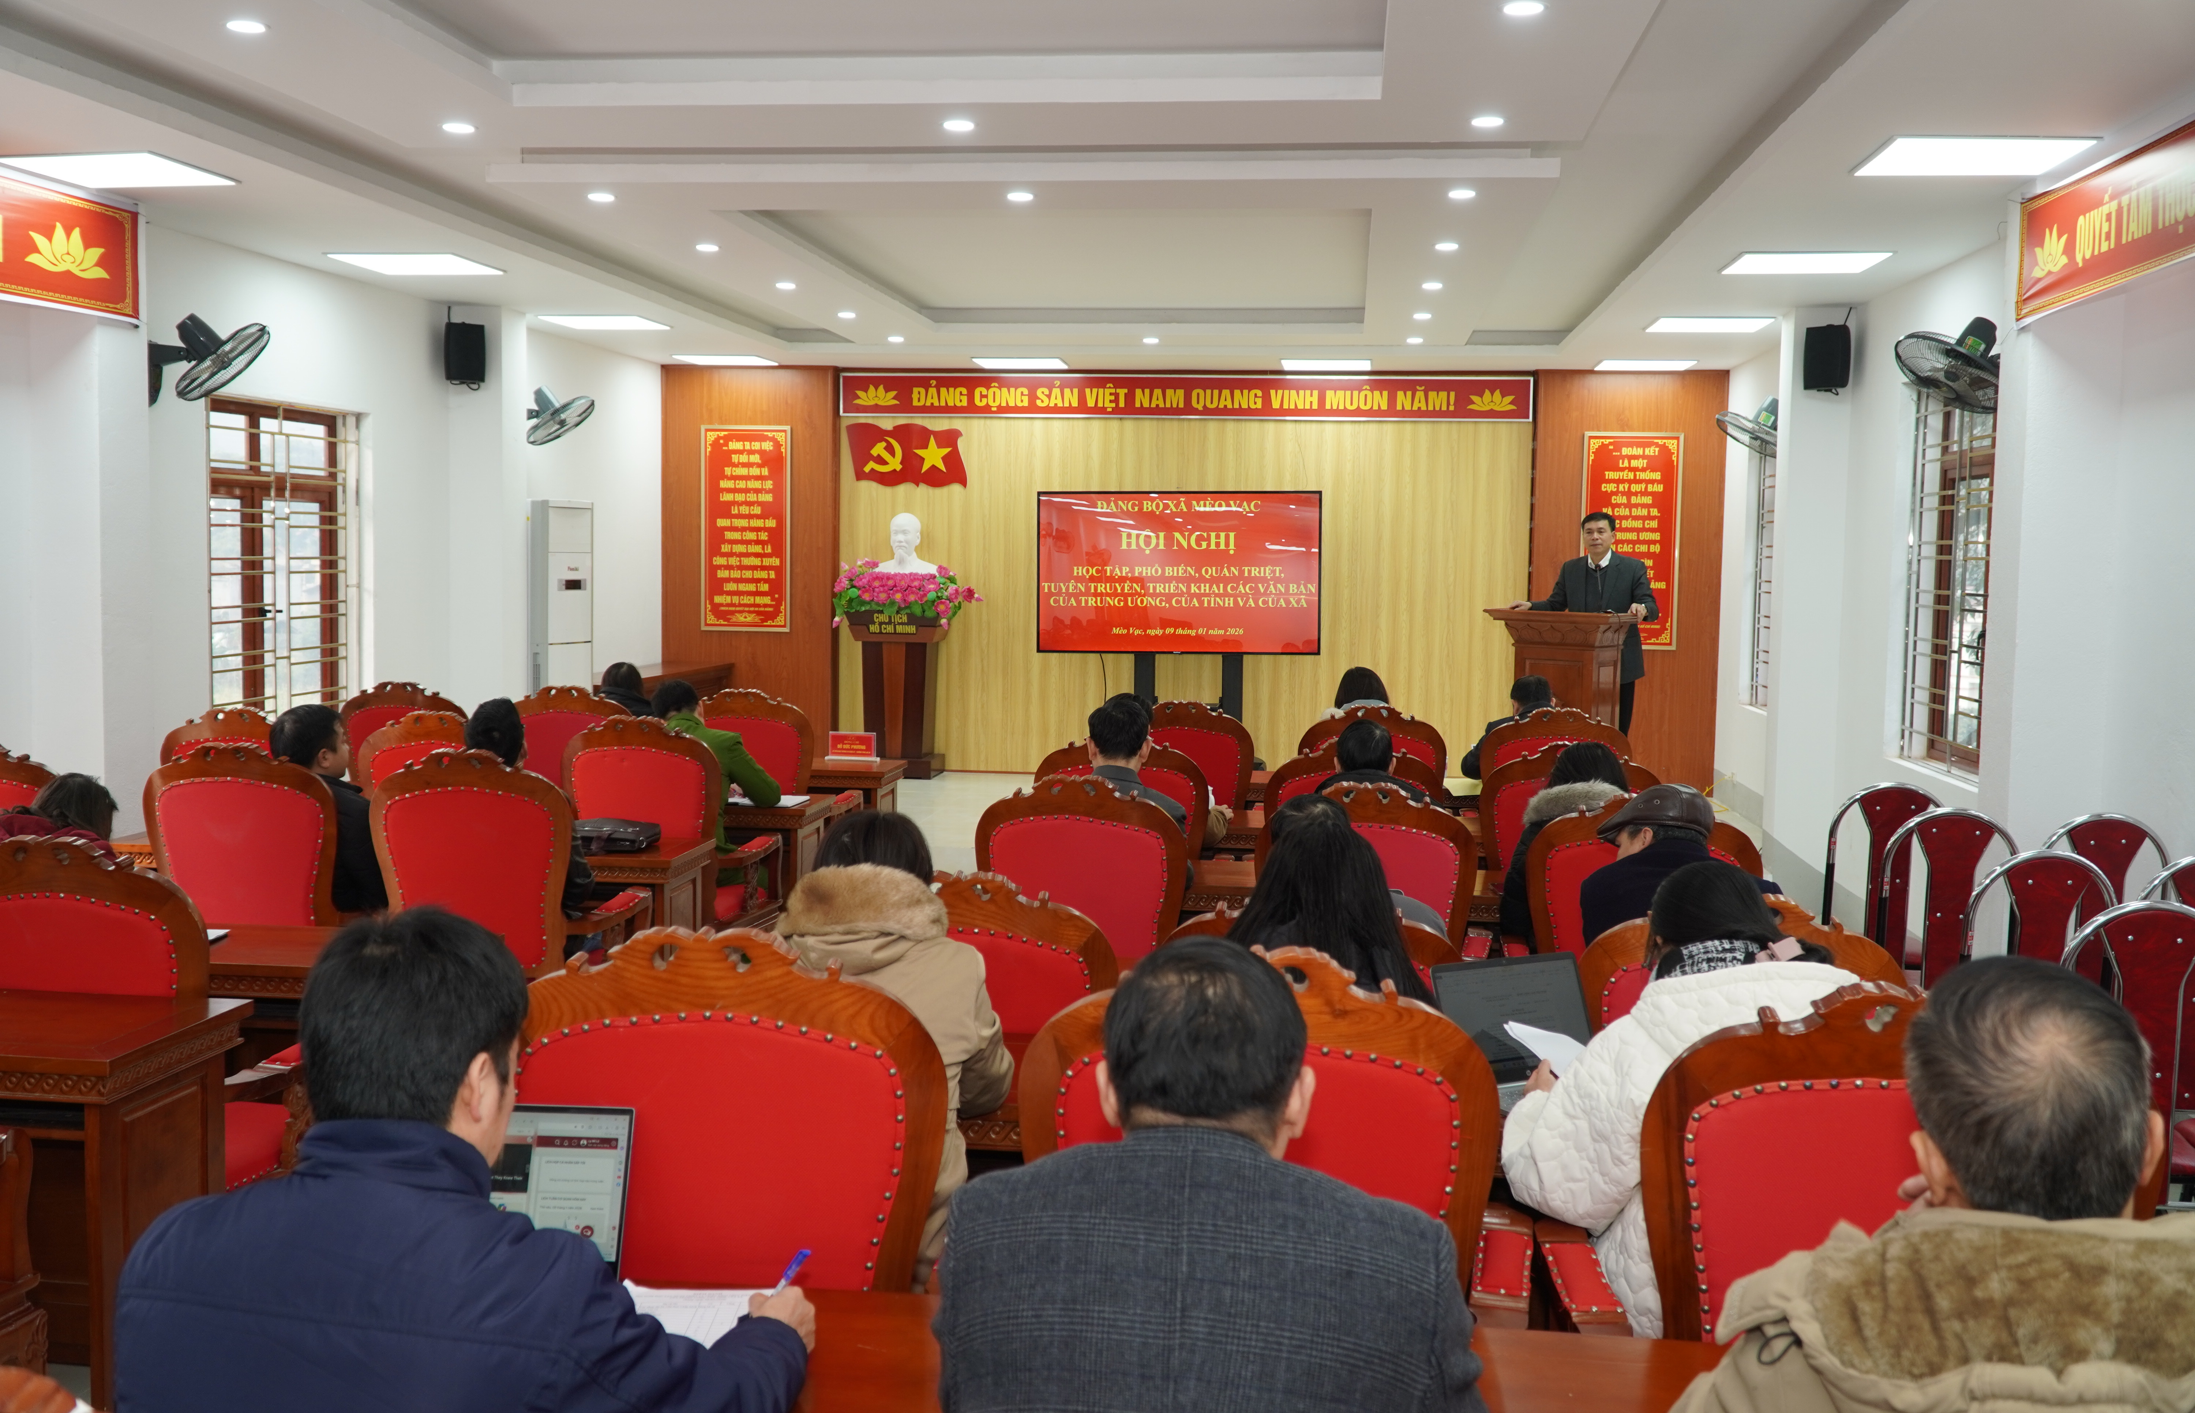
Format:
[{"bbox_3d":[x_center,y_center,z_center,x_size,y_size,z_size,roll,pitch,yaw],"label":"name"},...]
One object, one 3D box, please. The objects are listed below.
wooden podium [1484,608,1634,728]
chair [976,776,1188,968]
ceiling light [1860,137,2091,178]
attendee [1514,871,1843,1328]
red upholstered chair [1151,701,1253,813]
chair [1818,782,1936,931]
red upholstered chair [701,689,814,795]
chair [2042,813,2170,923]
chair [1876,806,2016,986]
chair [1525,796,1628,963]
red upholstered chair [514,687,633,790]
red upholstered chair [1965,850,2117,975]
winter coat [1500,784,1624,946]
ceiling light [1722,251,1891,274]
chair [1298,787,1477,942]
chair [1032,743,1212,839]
[{"bbox_3d":[2.356,0.115,9.310,0.680,1.160,0.430,5,6,39],"label":"wooden podium"},{"bbox_3d":[-0.010,0.693,4.934,0.590,1.080,0.630,2,5,8],"label":"chair"},{"bbox_3d":[2.740,-1.730,5.732,0.600,0.030,0.600,2,5,8],"label":"ceiling light"},{"bbox_3d":[0.792,0.774,2.468,0.520,1.172,0.720,0,5,-7],"label":"attendee"},{"bbox_3d":[0.355,0.503,7.248,0.590,1.080,0.630,2,5,8],"label":"red upholstered chair"},{"bbox_3d":[2.523,0.680,6.180,0.430,0.910,0.500,1,5,-5],"label":"chair"},{"bbox_3d":[-1.332,0.466,7.400,0.660,1.110,0.650,2,5,8],"label":"red upholstered chair"},{"bbox_3d":[2.749,0.773,5.334,0.420,0.960,0.500,1,5,-6],"label":"chair"},{"bbox_3d":[2.515,0.733,5.553,0.430,0.910,0.500,2,5,14],"label":"chair"},{"bbox_3d":[1.344,0.745,4.699,0.660,1.110,0.650,2,5,8],"label":"chair"},{"bbox_3d":[-2.080,0.419,7.428,0.630,1.050,0.620,1,5,0],"label":"red upholstered chair"},{"bbox_3d":[2.308,0.794,4.789,0.430,0.910,0.500,1,5,-4],"label":"red upholstered chair"},{"bbox_3d":[1.251,0.528,4.734,0.500,0.697,0.450,1,5,3],"label":"winter coat"},{"bbox_3d":[3.017,-1.900,7.802,0.600,0.030,0.600,2,5,8],"label":"ceiling light"},{"bbox_3d":[0.702,0.721,4.883,0.660,1.110,0.650,2,5,8],"label":"chair"},{"bbox_3d":[0.111,0.611,5.923,0.590,1.080,0.630,2,5,8],"label":"chair"}]

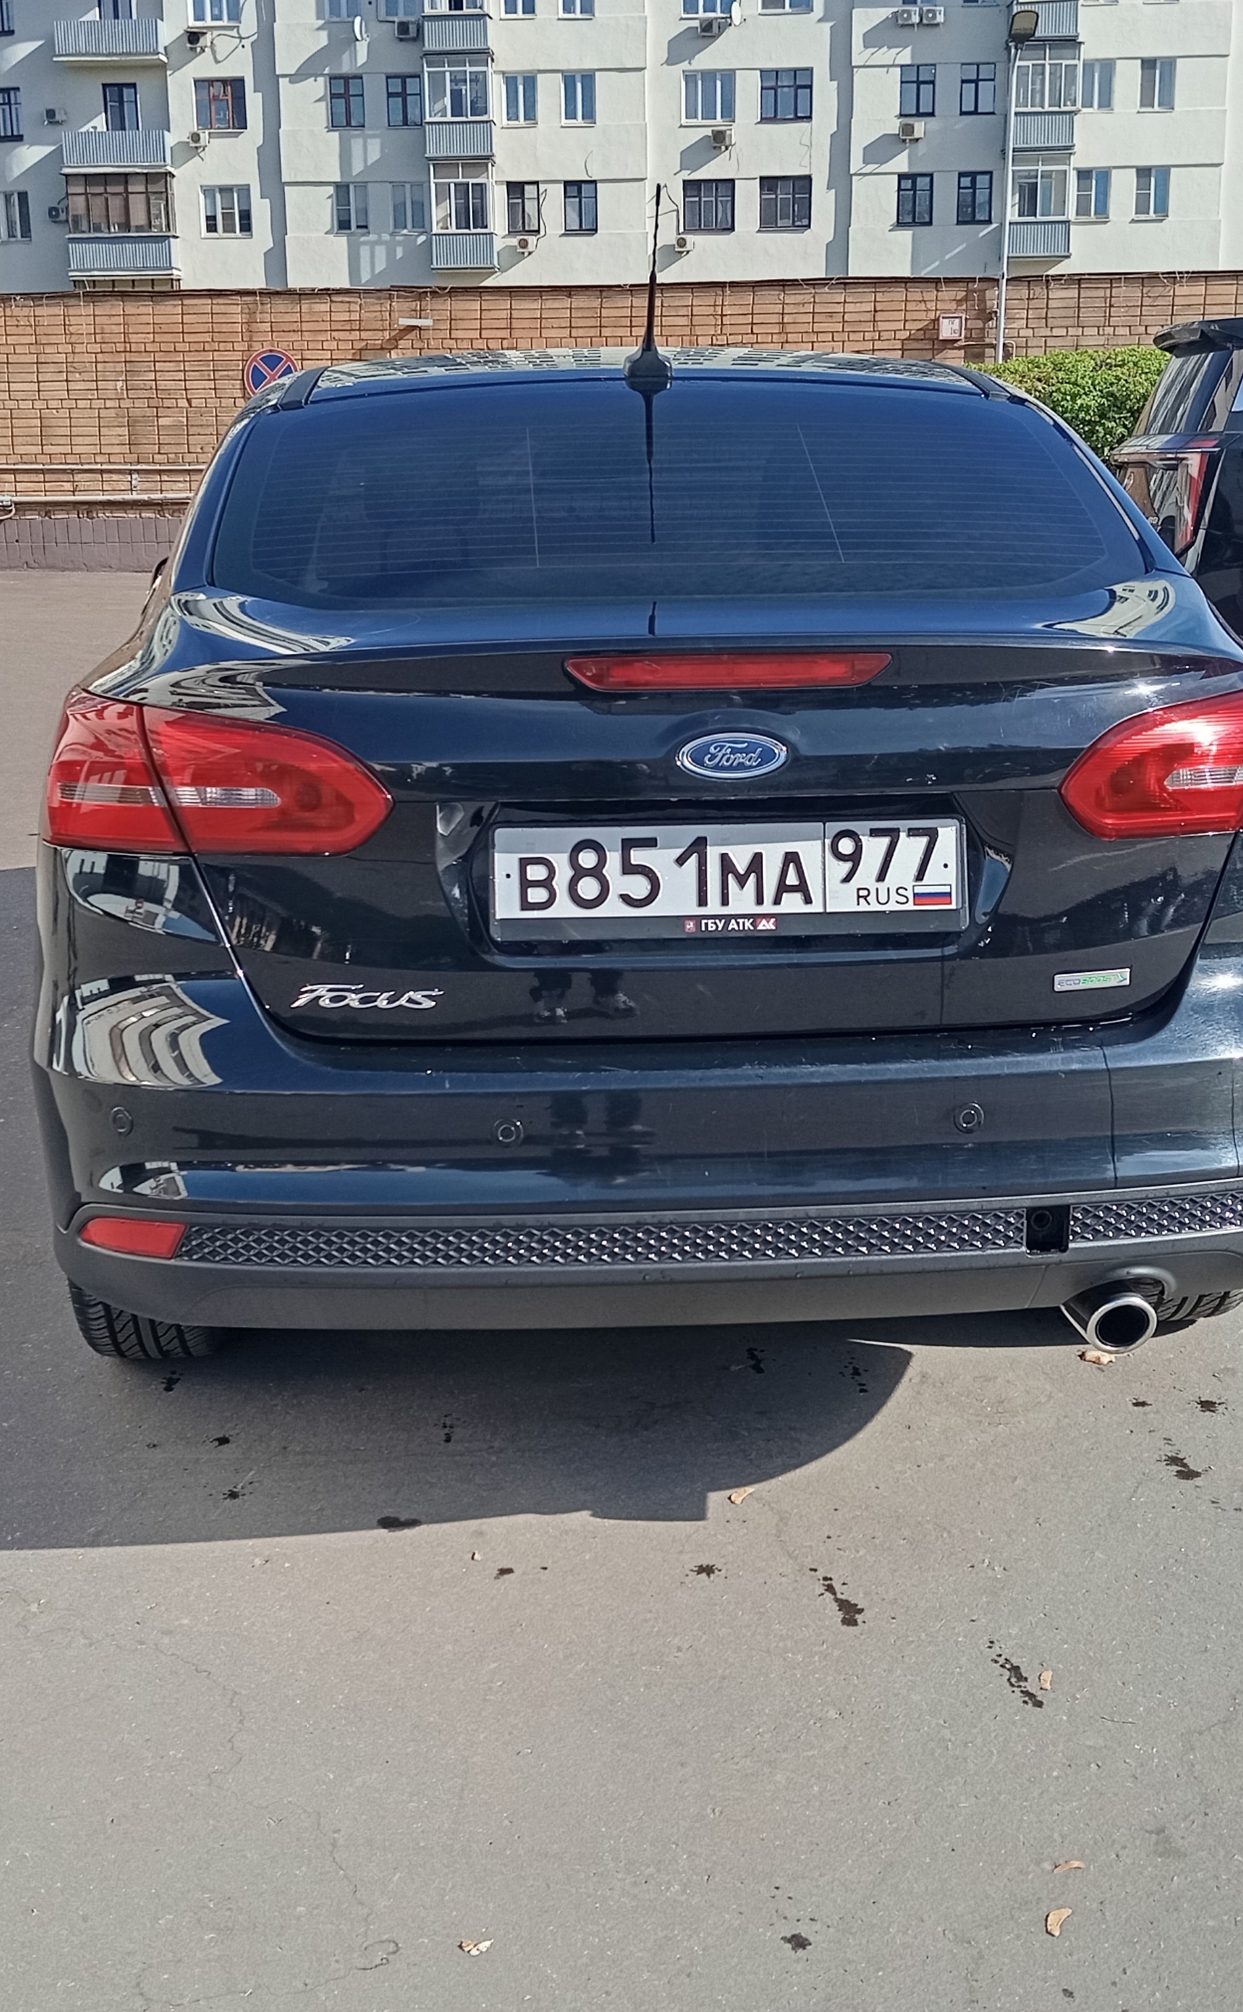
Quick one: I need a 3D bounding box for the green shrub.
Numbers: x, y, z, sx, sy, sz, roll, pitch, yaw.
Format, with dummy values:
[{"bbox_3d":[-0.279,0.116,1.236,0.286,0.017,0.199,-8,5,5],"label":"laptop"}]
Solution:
[{"bbox_3d":[3.603,-3.912,16.000,2.200,1.900,1.600,-1,14,0],"label":"green shrub"}]

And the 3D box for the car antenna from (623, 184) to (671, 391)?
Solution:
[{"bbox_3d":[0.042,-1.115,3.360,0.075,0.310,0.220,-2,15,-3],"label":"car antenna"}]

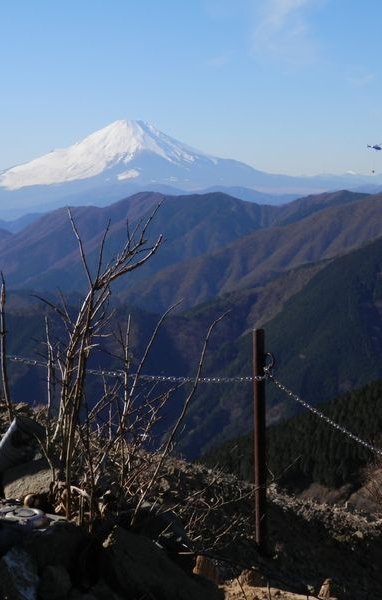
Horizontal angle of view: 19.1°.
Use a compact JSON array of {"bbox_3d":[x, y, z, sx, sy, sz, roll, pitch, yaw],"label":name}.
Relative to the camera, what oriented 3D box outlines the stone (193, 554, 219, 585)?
[{"bbox_3d":[0.056,0.976,4.100,0.092,0.100,0.085,0,6,0],"label":"stone"}]

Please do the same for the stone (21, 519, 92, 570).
[{"bbox_3d":[-0.172,0.313,1.450,0.088,0.058,0.080,0,6,0],"label":"stone"}]

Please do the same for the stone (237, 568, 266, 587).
[{"bbox_3d":[0.224,1.029,4.200,0.105,0.065,0.090,0,6,0],"label":"stone"}]

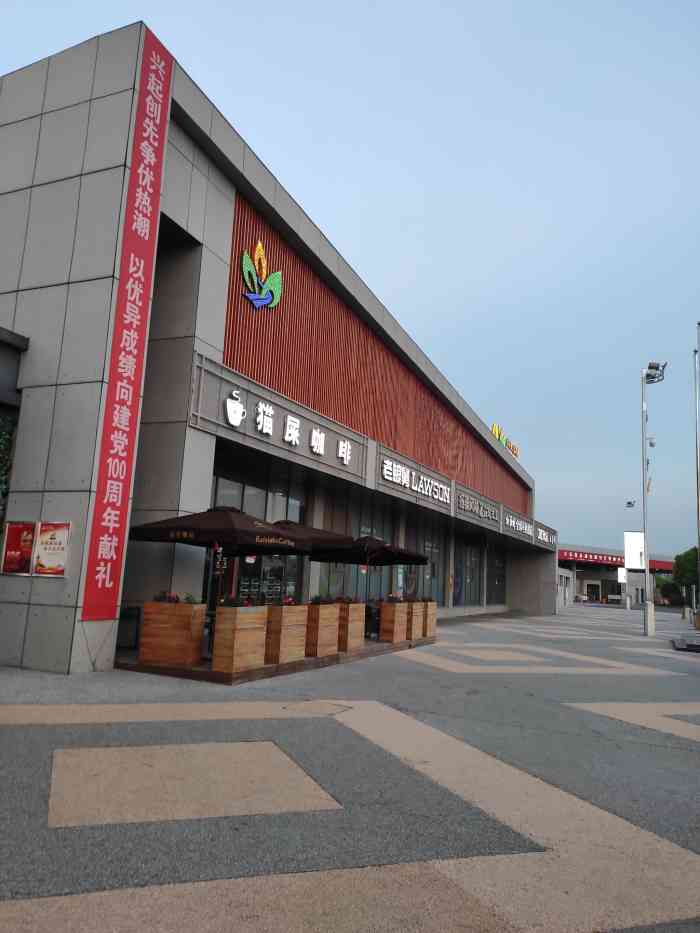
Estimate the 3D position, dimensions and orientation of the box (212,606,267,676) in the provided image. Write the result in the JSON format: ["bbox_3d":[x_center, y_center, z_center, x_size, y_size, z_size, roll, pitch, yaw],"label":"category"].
[{"bbox_3d":[-1.551,2.440,9.985,0.370,0.885,0.770,-1,-10,25],"label":"box"}]

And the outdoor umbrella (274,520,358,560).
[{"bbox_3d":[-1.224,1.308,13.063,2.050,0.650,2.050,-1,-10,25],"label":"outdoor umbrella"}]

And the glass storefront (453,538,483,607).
[{"bbox_3d":[6.205,5.641,36.727,0.200,3.350,5.900,-1,-10,25],"label":"glass storefront"}]

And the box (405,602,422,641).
[{"bbox_3d":[1.595,3.929,17.960,0.365,0.889,0.899,-1,-10,23],"label":"box"}]

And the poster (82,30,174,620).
[{"bbox_3d":[-3.356,-2.361,10.849,0.040,9.290,0.710,-1,-10,25],"label":"poster"}]

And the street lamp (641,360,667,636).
[{"bbox_3d":[11.522,1.106,26.508,0.800,10.500,0.950,-1,-10,25],"label":"street lamp"}]

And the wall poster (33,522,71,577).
[{"bbox_3d":[-4.639,1.281,10.878,0.650,0.820,0.030,-1,-10,25],"label":"wall poster"}]

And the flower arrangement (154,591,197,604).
[{"bbox_3d":[-2.755,2.085,11.097,0.820,0.240,0.320,-1,-10,25],"label":"flower arrangement"}]

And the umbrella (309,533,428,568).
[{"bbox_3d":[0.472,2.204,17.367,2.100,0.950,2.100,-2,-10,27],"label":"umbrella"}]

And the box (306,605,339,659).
[{"bbox_3d":[-0.548,3.060,13.167,0.365,0.903,0.913,-1,-10,23],"label":"box"}]

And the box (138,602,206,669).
[{"bbox_3d":[-2.612,2.457,10.390,0.850,0.870,0.370,-1,-10,25],"label":"box"}]

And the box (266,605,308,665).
[{"bbox_3d":[-1.097,2.835,11.928,0.365,0.906,0.915,-1,-10,23],"label":"box"}]

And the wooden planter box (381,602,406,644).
[{"bbox_3d":[1.058,3.698,16.704,0.365,0.889,0.899,-1,-10,23],"label":"wooden planter box"}]

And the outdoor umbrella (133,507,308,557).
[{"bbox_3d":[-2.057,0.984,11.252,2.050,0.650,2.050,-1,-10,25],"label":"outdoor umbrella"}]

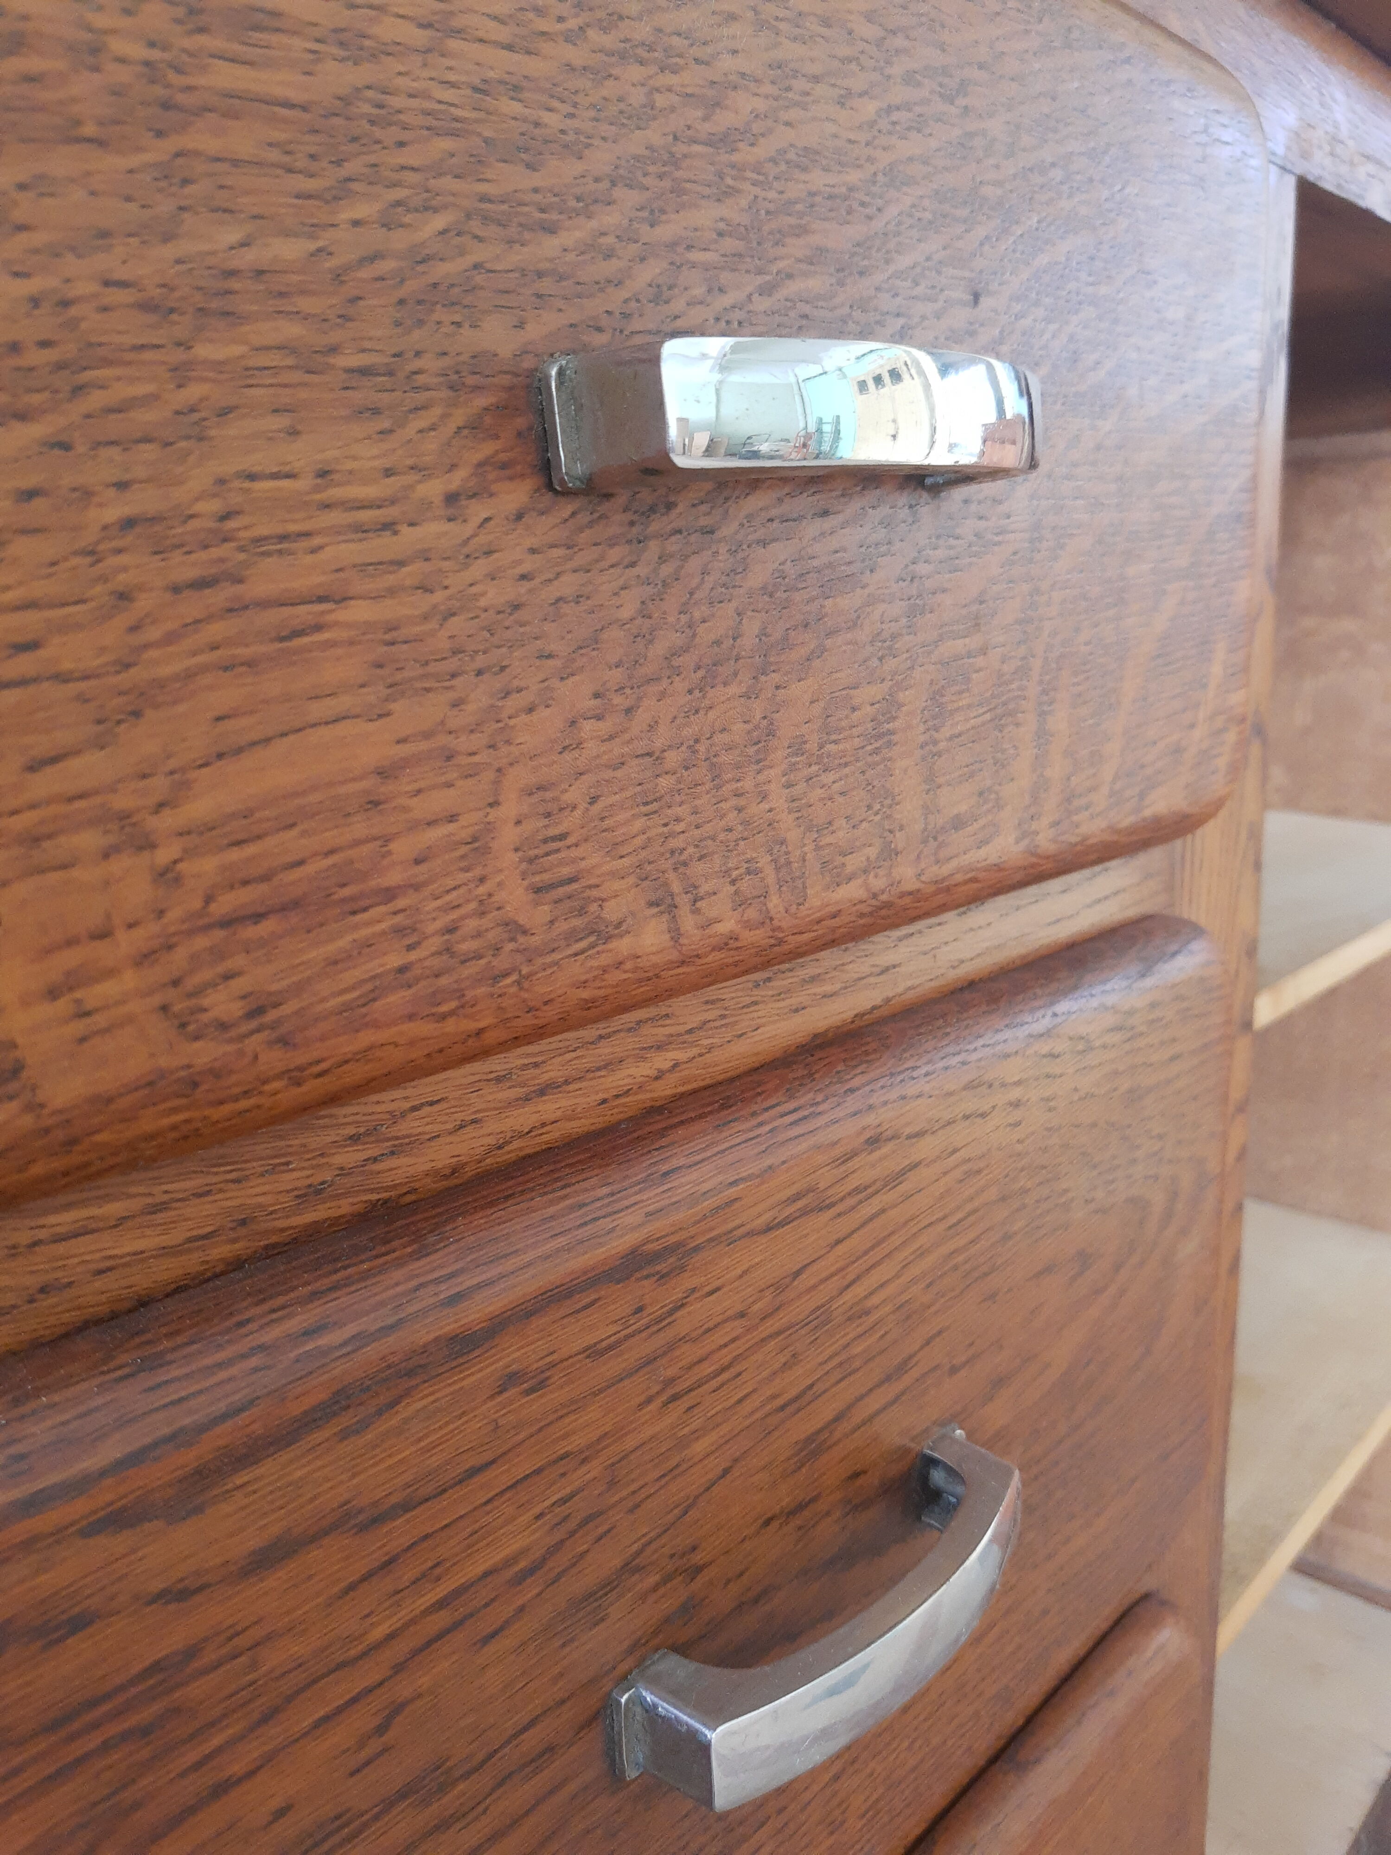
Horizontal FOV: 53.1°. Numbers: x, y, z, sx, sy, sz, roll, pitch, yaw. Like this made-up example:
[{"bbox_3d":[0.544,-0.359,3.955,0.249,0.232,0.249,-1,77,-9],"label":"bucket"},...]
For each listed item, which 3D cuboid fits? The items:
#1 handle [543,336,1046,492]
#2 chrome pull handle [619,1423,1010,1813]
[{"bbox_3d":[0.024,-0.075,0.206,0.024,0.016,0.102,10,20,43],"label":"handle"},{"bbox_3d":[0.032,0.122,0.250,0.024,0.016,0.103,10,18,43],"label":"chrome pull handle"}]

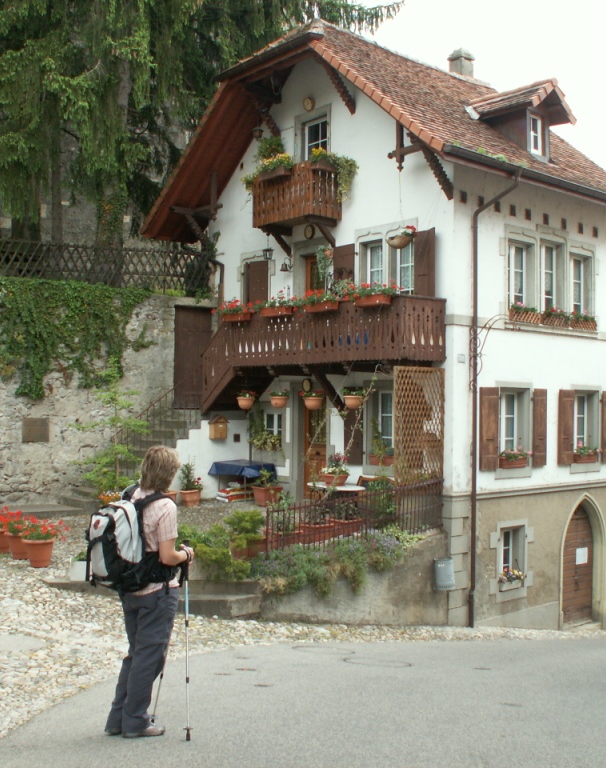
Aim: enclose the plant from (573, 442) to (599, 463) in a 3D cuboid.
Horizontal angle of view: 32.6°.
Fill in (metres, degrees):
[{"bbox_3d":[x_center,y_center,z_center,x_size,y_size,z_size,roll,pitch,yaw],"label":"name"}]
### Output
[{"bbox_3d":[5.209,1.270,19.195,0.220,0.370,0.820,0,-2,44],"label":"plant"}]

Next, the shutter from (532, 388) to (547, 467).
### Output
[{"bbox_3d":[4.235,0.776,18.463,0.050,1.351,0.468,-1,-2,44],"label":"shutter"}]

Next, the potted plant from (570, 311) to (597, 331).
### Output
[{"bbox_3d":[5.281,-1.195,19.492,0.240,0.310,0.860,-1,-2,43],"label":"potted plant"}]

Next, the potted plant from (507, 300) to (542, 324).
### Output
[{"bbox_3d":[3.856,-1.228,17.901,0.230,0.320,0.880,-1,-2,44],"label":"potted plant"}]

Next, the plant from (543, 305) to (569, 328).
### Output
[{"bbox_3d":[4.435,-1.195,18.332,0.230,0.380,0.850,0,-2,44],"label":"plant"}]

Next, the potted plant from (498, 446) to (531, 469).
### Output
[{"bbox_3d":[3.623,1.268,17.735,0.250,0.340,0.900,-1,-2,43],"label":"potted plant"}]

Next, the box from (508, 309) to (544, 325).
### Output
[{"bbox_3d":[3.860,-1.156,18.084,0.190,0.200,0.929,-1,-2,44],"label":"box"}]

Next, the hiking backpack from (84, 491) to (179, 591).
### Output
[{"bbox_3d":[-0.975,0.879,5.850,0.410,0.530,0.360,2,-1,-37],"label":"hiking backpack"}]

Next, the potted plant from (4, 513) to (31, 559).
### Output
[{"bbox_3d":[-3.326,1.778,12.124,0.460,0.530,0.460,1,-1,-15],"label":"potted plant"}]

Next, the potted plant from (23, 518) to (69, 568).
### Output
[{"bbox_3d":[-2.893,1.763,11.585,0.480,0.550,0.480,1,-1,-14],"label":"potted plant"}]

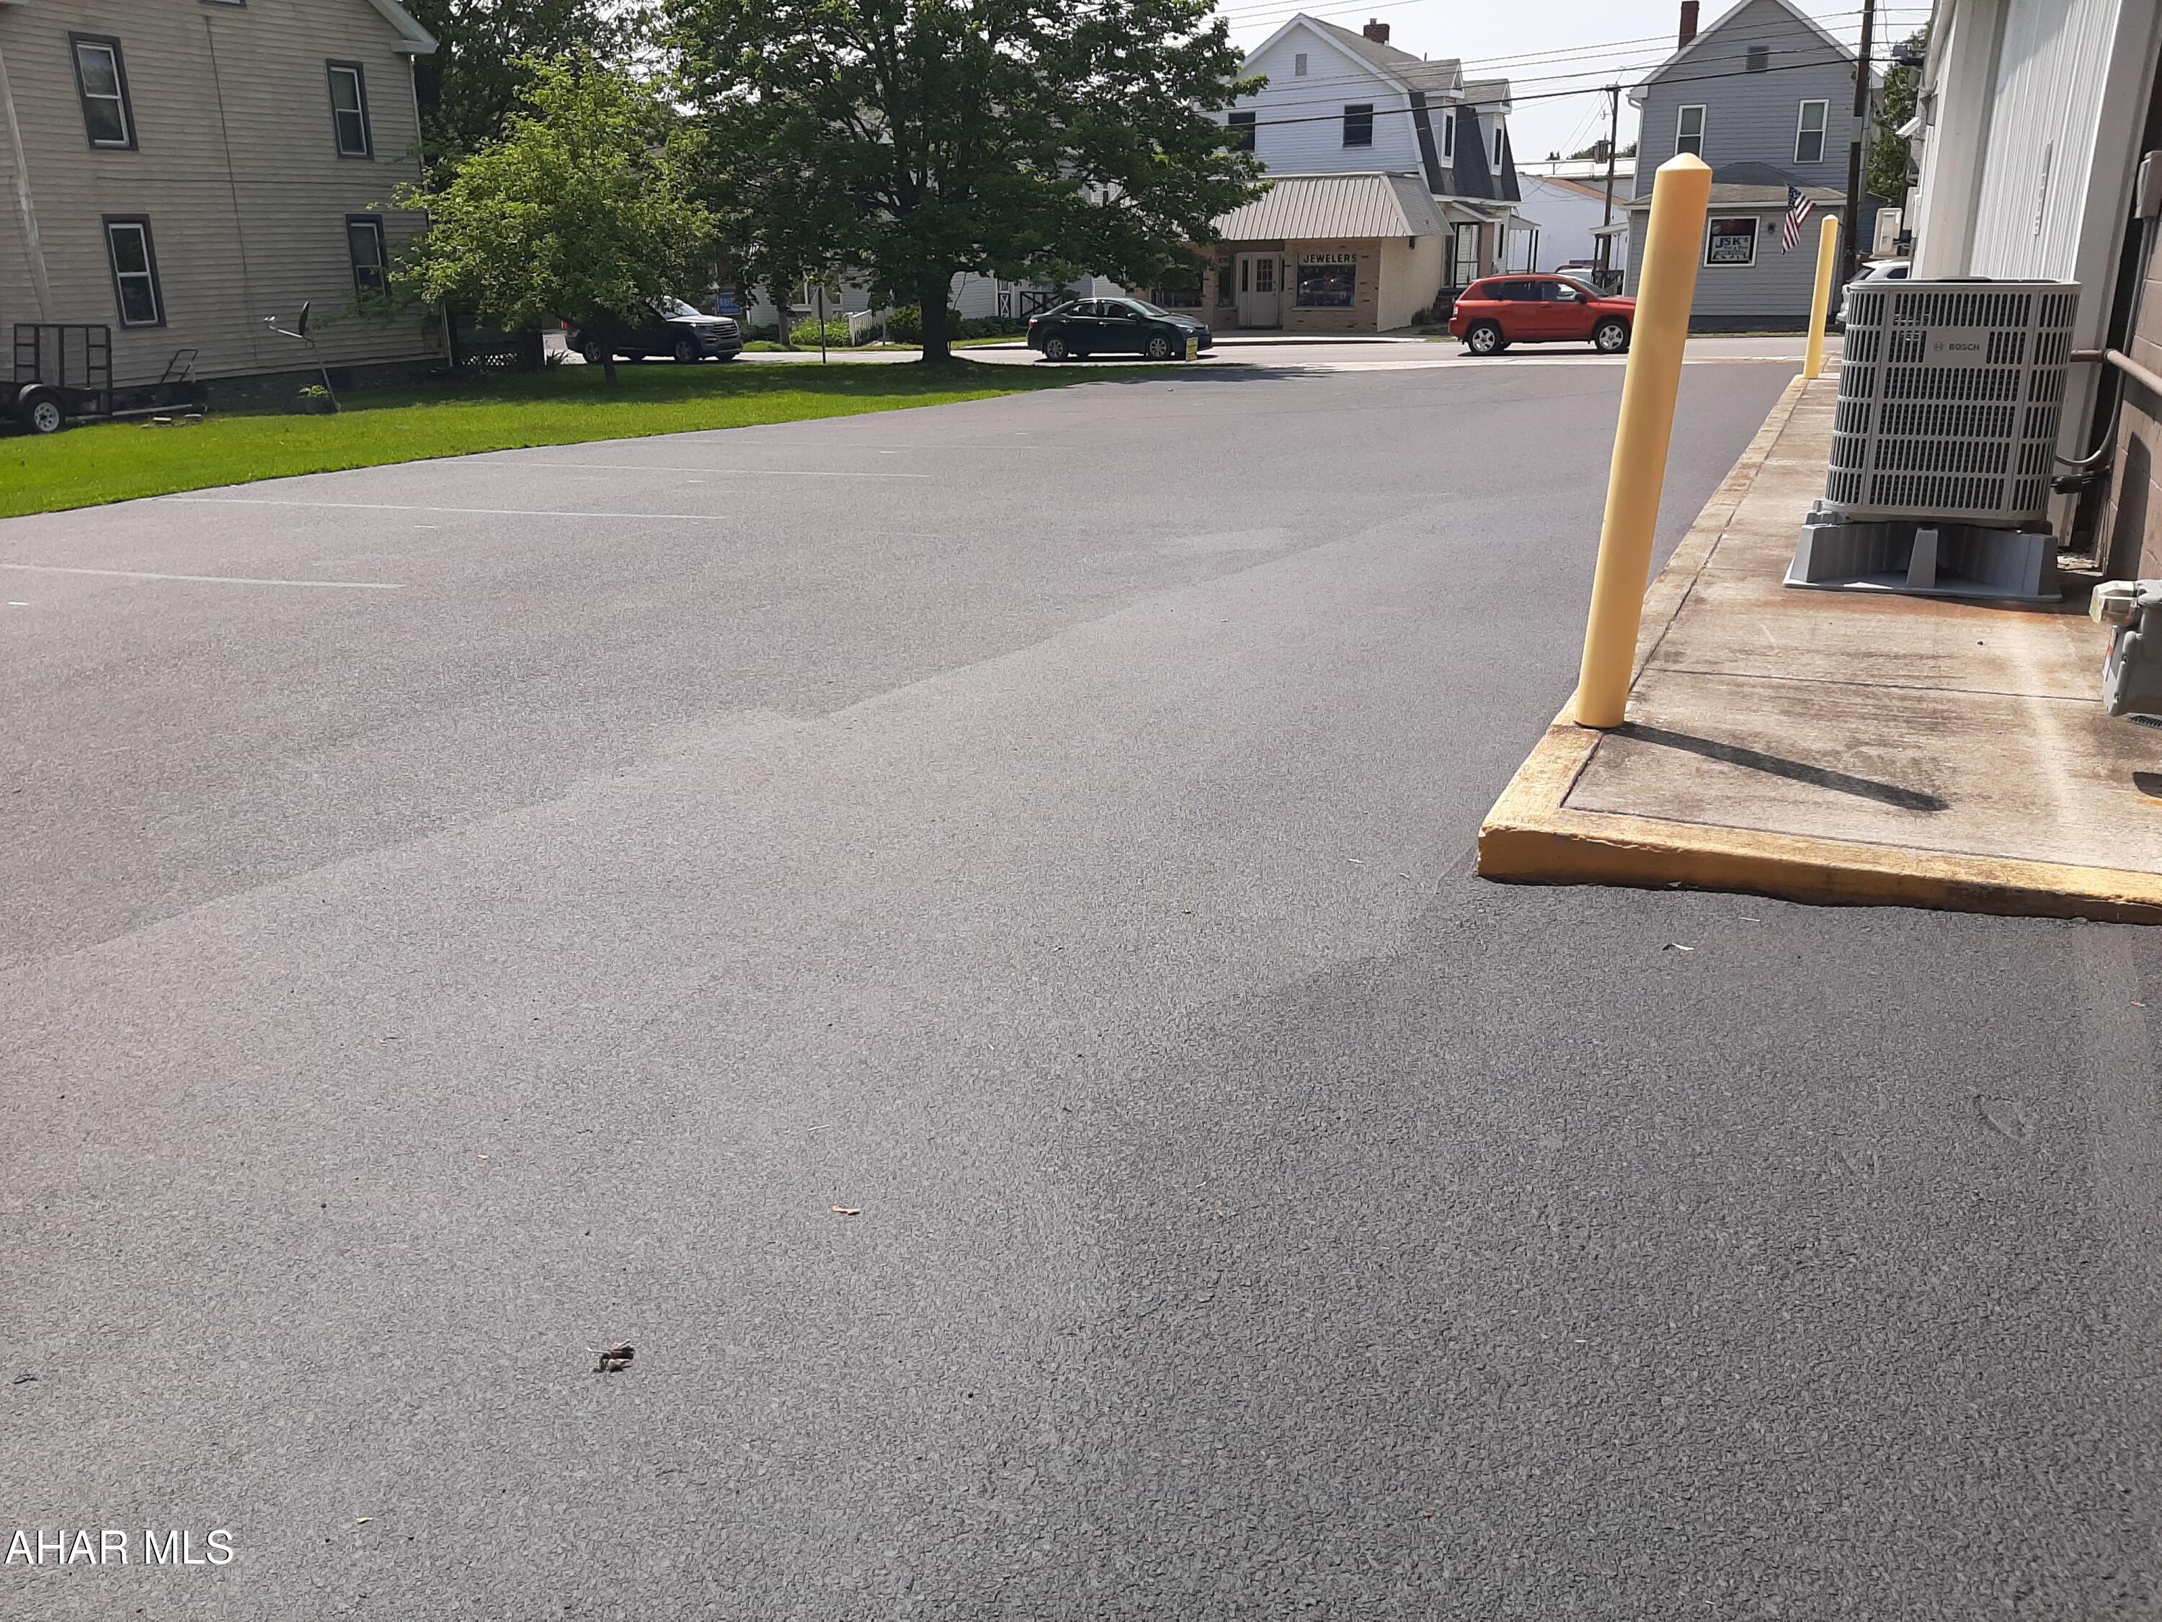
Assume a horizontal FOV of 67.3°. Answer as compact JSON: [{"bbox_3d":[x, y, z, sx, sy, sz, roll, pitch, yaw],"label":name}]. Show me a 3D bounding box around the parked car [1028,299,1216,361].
[{"bbox_3d":[0.930,-11.900,40.100,4.640,1.460,1.780,8,20,23],"label":"parked car"}]

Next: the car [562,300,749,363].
[{"bbox_3d":[-11.550,-13.000,44.000,5.050,1.775,2.000,8,20,23],"label":"car"}]

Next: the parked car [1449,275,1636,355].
[{"bbox_3d":[10.300,-10.820,35.400,4.410,1.650,1.770,7,20,22],"label":"parked car"}]

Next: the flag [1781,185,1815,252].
[{"bbox_3d":[17.640,-14.565,39.950,0.800,1.550,0.300,8,20,23],"label":"flag"}]

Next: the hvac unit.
[{"bbox_3d":[3.336,-1.465,6.304,0.900,1.100,0.900,8,20,23],"label":"hvac unit"}]

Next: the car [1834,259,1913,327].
[{"bbox_3d":[17.507,-10.053,32.148,4.600,1.680,1.840,8,20,23],"label":"car"}]

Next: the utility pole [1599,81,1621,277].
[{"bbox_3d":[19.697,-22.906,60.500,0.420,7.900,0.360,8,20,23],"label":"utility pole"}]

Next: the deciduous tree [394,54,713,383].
[{"bbox_3d":[-8.792,-9.961,27.400,5.100,5.250,5.000,-1,19,0],"label":"deciduous tree"}]

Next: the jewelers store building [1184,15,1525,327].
[{"bbox_3d":[8.021,-19.953,51.461,8.600,8.800,12.800,8,21,25],"label":"jewelers store building"}]

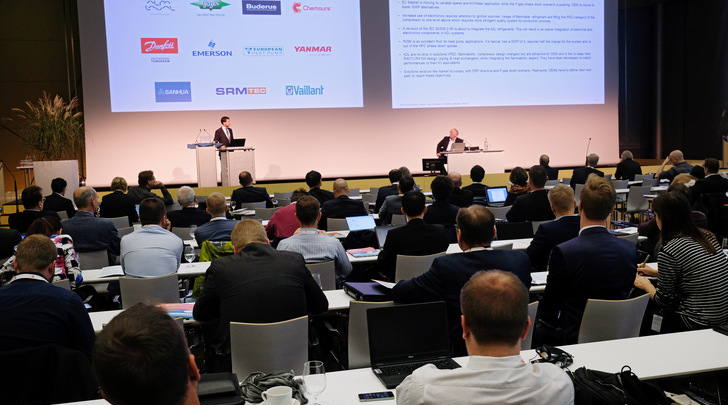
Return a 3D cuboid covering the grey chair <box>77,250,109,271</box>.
[{"bbox_3d":[-2.424,0.829,6.150,0.430,0.830,0.520,-3,5,-14],"label":"grey chair"}]

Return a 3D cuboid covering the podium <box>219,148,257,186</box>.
[{"bbox_3d":[-3.201,-0.902,17.599,0.720,0.956,0.550,-4,5,-27],"label":"podium"}]

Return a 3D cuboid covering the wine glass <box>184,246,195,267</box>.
[{"bbox_3d":[-1.362,0.410,5.347,0.078,0.158,0.078,-3,5,-14],"label":"wine glass"}]

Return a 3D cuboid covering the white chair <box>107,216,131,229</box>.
[{"bbox_3d":[-3.275,0.610,9.160,0.460,0.820,0.530,-3,5,-14],"label":"white chair"}]

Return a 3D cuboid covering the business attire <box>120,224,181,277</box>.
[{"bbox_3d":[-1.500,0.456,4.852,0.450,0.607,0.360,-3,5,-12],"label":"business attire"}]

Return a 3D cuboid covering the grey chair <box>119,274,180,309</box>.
[{"bbox_3d":[-1.478,0.886,4.847,0.460,0.820,0.530,-3,5,-14],"label":"grey chair"}]

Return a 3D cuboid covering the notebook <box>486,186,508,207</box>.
[{"bbox_3d":[1.722,-0.049,8.869,0.300,0.234,0.250,-3,5,-17],"label":"notebook"}]

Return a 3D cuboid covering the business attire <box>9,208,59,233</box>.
[{"bbox_3d":[-3.442,0.335,7.202,0.500,0.544,0.340,-3,5,-11],"label":"business attire"}]

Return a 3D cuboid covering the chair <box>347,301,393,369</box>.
[{"bbox_3d":[0.069,0.906,3.885,0.460,0.820,0.530,-3,5,-14],"label":"chair"}]

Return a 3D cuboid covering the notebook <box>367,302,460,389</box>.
[{"bbox_3d":[0.214,0.549,2.688,0.338,0.238,0.285,-3,5,-14],"label":"notebook"}]

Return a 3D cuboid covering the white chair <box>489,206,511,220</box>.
[{"bbox_3d":[1.663,0.450,8.933,0.430,0.830,0.520,-3,5,-14],"label":"white chair"}]

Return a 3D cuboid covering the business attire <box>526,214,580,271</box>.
[{"bbox_3d":[1.666,0.342,5.740,0.550,0.469,0.380,-3,5,-14],"label":"business attire"}]

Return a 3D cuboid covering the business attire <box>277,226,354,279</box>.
[{"bbox_3d":[-0.361,0.478,5.059,0.540,0.620,0.440,-3,5,-14],"label":"business attire"}]

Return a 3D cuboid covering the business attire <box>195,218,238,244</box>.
[{"bbox_3d":[-1.307,0.436,6.249,0.490,0.620,0.420,-3,5,-14],"label":"business attire"}]

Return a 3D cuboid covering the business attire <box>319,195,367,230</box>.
[{"bbox_3d":[-0.257,0.195,8.219,0.550,0.620,0.420,-3,5,-14],"label":"business attire"}]

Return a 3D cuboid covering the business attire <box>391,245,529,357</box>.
[{"bbox_3d":[0.569,0.569,3.925,0.680,0.620,0.480,-3,5,-14],"label":"business attire"}]

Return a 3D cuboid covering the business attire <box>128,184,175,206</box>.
[{"bbox_3d":[-3.158,0.095,10.167,0.600,0.620,0.450,-1,5,11],"label":"business attire"}]

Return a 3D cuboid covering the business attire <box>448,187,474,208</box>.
[{"bbox_3d":[1.170,0.074,8.418,0.480,0.546,0.350,-3,5,-14],"label":"business attire"}]

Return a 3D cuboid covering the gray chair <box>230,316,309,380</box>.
[{"bbox_3d":[-0.502,0.950,3.638,0.460,0.820,0.520,-3,5,-12],"label":"gray chair"}]

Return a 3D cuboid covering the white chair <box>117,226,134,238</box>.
[{"bbox_3d":[-2.782,0.692,7.895,0.460,0.820,0.530,-3,5,-14],"label":"white chair"}]

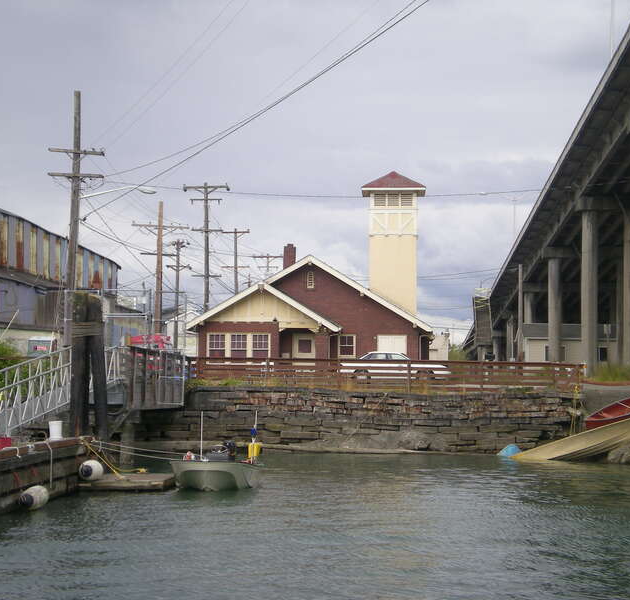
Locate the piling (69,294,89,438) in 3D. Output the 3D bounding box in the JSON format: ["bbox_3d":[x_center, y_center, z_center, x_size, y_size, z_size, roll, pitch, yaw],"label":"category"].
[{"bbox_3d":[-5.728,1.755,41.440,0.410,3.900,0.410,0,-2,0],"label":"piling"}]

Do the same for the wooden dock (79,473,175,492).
[{"bbox_3d":[-4.607,4.514,42.131,2.050,0.250,2.300,0,-2,0],"label":"wooden dock"}]

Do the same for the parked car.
[{"bbox_3d":[3.231,2.796,69.500,4.550,1.330,1.720,1,-3,0],"label":"parked car"}]

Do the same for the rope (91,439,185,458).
[{"bbox_3d":[-4.207,3.560,41.000,2.300,0.480,0.450,0,-2,0],"label":"rope"}]

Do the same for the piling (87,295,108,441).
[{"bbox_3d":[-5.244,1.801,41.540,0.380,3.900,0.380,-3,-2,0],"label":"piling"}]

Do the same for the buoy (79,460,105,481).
[{"bbox_3d":[-5.325,4.068,40.800,0.480,0.480,0.660,0,3,35],"label":"buoy"}]

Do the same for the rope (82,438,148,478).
[{"bbox_3d":[-4.865,3.846,41.500,1.550,0.970,1.700,0,-2,0],"label":"rope"}]

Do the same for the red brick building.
[{"bbox_3d":[-0.209,0.814,79.500,10.900,5.800,11.500,1,-3,0],"label":"red brick building"}]

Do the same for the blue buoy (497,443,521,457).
[{"bbox_3d":[6.345,4.900,55.501,0.800,0.520,0.750,0,-2,0],"label":"blue buoy"}]

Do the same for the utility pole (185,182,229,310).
[{"bbox_3d":[-7.296,-1.412,115.000,3.000,12.900,0.350,0,-2,0],"label":"utility pole"}]

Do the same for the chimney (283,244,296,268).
[{"bbox_3d":[-1.178,-1.996,79.000,0.570,1.150,0.600,1,-3,0],"label":"chimney"}]

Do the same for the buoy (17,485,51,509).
[{"bbox_3d":[-5.037,3.534,30.600,0.390,0.390,0.920,0,0,7],"label":"buoy"}]

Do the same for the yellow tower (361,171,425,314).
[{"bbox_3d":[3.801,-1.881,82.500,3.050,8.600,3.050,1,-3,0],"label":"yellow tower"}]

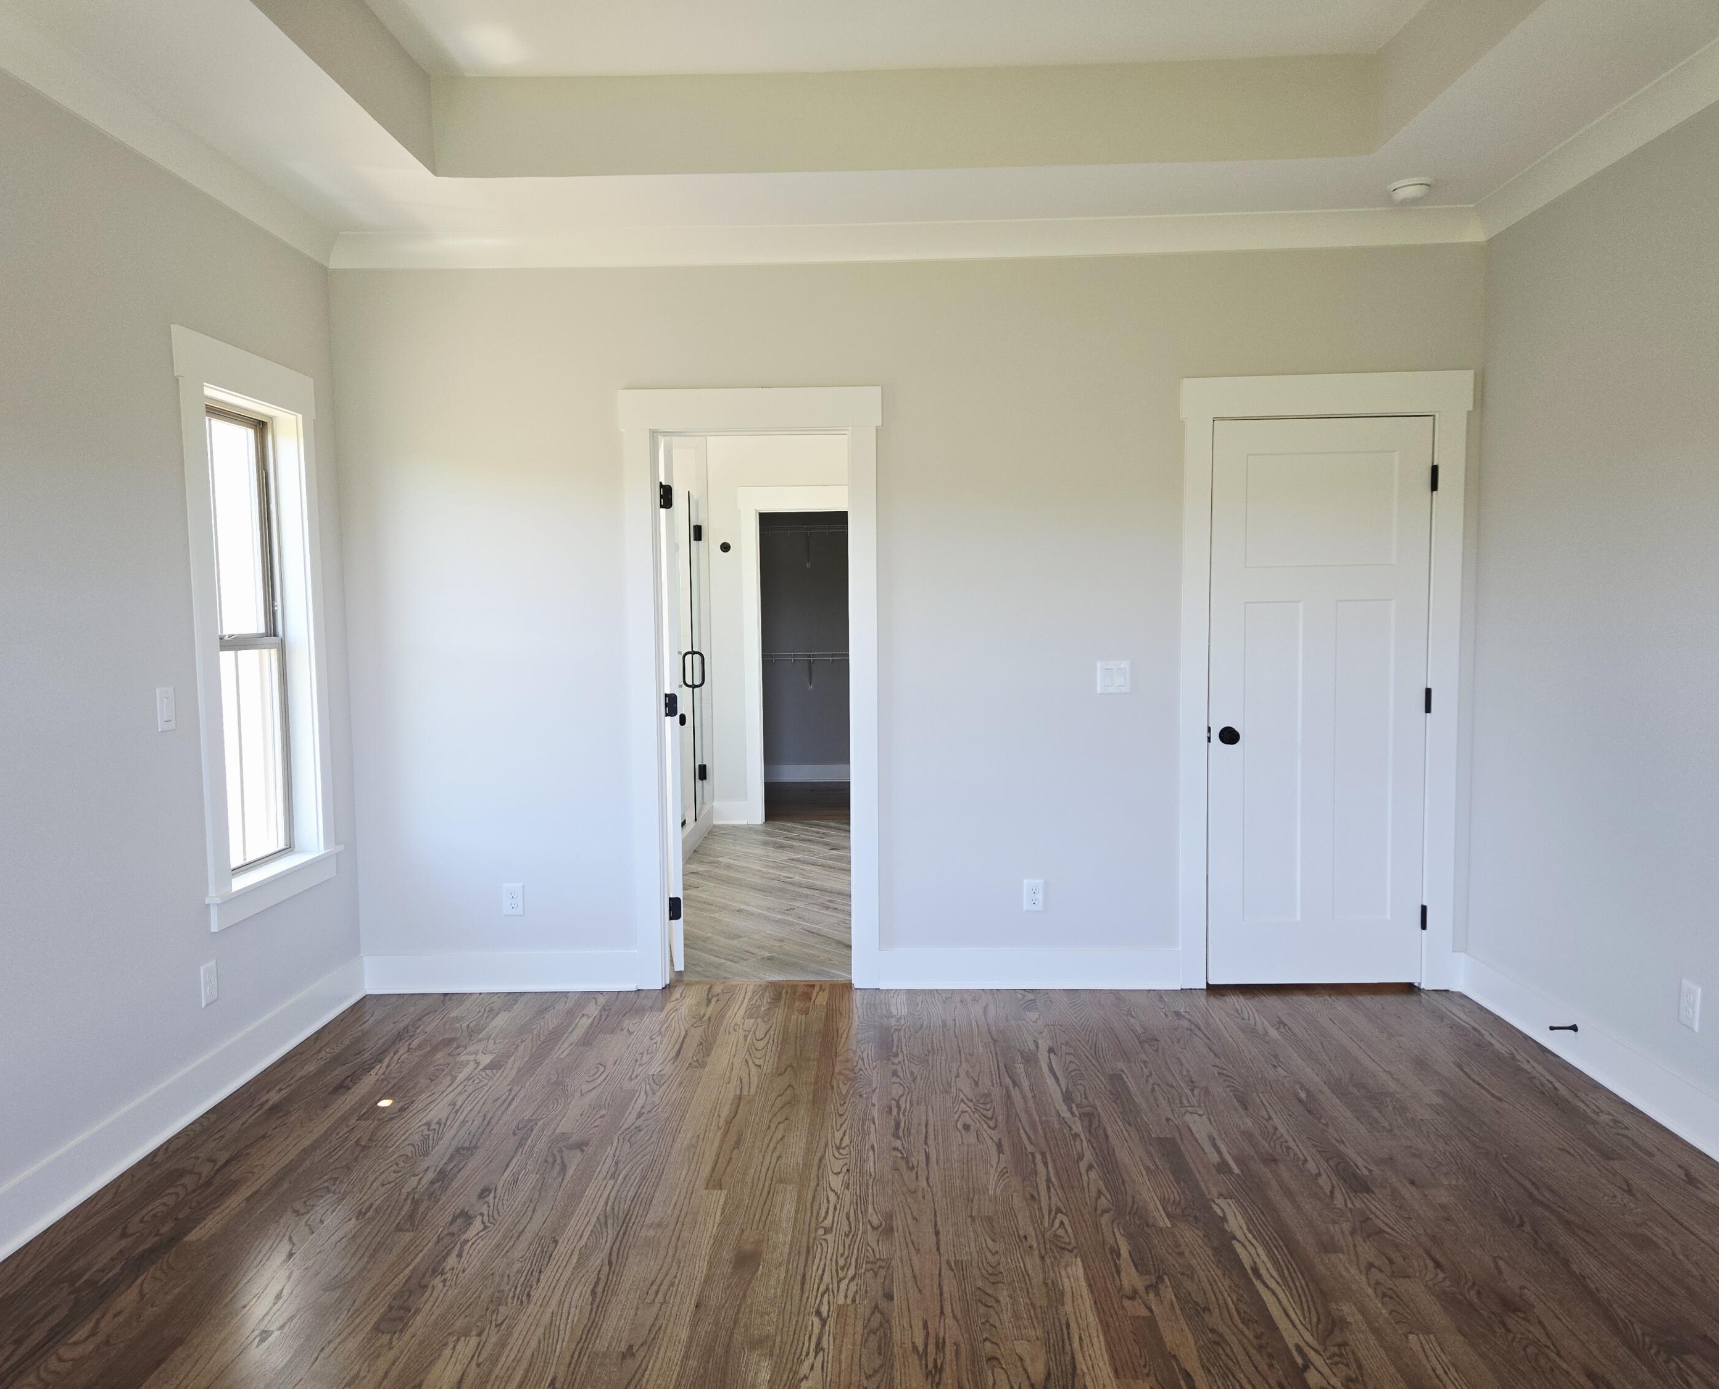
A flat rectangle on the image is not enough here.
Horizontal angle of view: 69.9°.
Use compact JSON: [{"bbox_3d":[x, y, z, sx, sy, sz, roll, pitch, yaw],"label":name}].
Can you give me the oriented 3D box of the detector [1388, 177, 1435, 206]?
[{"bbox_3d":[1.792,-1.624,3.989,0.141,0.051,0.141,-1,4,2],"label":"detector"}]

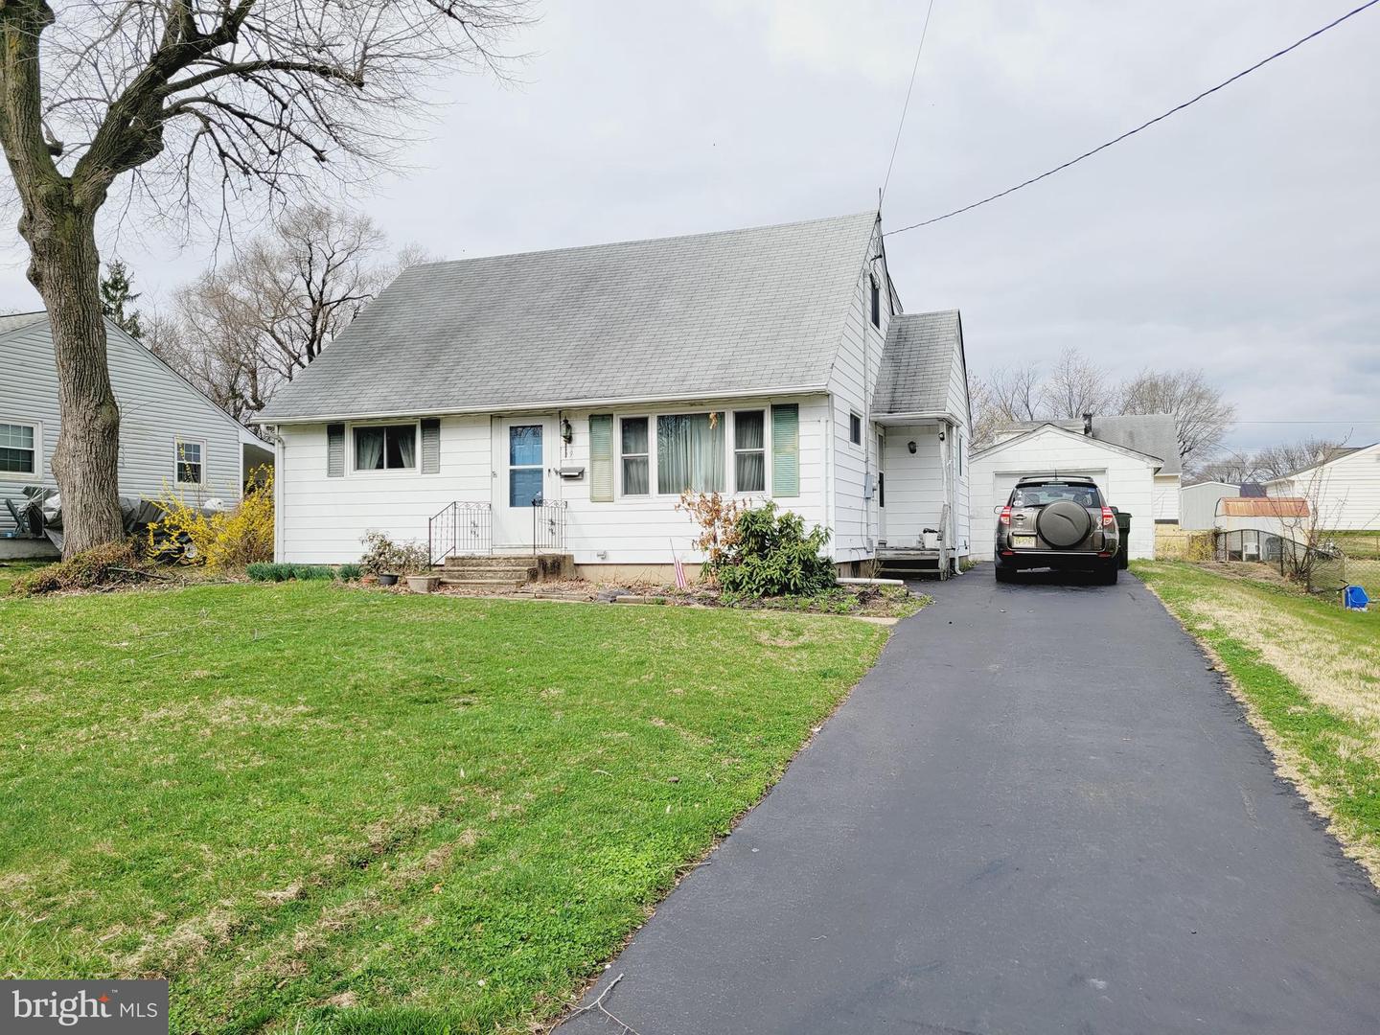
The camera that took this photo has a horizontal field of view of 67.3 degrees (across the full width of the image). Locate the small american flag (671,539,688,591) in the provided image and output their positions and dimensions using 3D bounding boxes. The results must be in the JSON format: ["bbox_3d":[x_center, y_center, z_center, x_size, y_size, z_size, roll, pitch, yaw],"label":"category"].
[{"bbox_3d":[-0.159,0.632,14.040,0.140,0.701,0.080,-13,0,19],"label":"small american flag"}]

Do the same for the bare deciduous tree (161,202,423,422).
[{"bbox_3d":[-16.746,-6.007,43.839,10.000,14.580,10.000,-1,-1,19],"label":"bare deciduous tree"}]

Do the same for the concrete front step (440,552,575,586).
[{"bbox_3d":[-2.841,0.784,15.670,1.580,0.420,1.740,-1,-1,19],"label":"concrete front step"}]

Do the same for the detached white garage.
[{"bbox_3d":[9.531,-0.536,27.351,4.880,3.211,6.500,-1,-1,19],"label":"detached white garage"}]

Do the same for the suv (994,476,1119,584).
[{"bbox_3d":[6.108,0.161,17.304,1.860,1.740,4.600,-1,-1,19],"label":"suv"}]

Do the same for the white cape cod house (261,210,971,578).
[{"bbox_3d":[-0.689,-2.277,20.695,11.450,6.720,9.700,-1,-1,19],"label":"white cape cod house"}]

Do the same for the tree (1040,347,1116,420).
[{"bbox_3d":[25.415,-5.350,67.872,5.600,11.583,5.600,-1,-1,19],"label":"tree"}]

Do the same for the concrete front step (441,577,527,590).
[{"bbox_3d":[-3.042,0.971,14.953,1.410,0.160,0.380,-1,-1,19],"label":"concrete front step"}]

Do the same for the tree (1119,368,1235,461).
[{"bbox_3d":[31.915,-4.625,67.887,7.800,10.204,7.800,-1,-1,19],"label":"tree"}]

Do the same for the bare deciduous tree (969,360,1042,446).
[{"bbox_3d":[16.248,-3.640,53.904,5.000,8.731,5.000,-1,-1,19],"label":"bare deciduous tree"}]

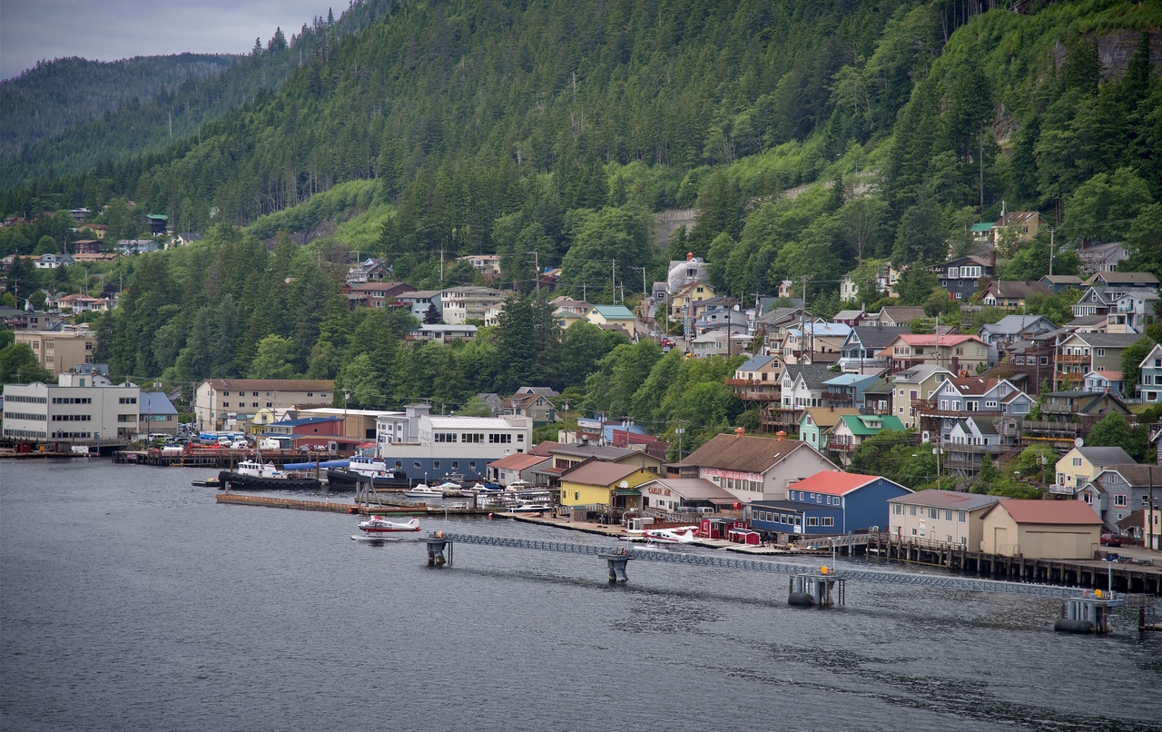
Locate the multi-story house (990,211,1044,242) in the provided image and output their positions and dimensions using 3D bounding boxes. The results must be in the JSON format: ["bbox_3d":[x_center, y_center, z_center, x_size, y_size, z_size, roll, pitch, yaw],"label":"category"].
[{"bbox_3d":[98.470,-30.886,870.000,8.500,7.700,9.800,0,1,-34],"label":"multi-story house"}]

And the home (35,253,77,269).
[{"bbox_3d":[-188.432,-37.361,1390.000,12.300,6.200,8.500,0,1,30],"label":"home"}]

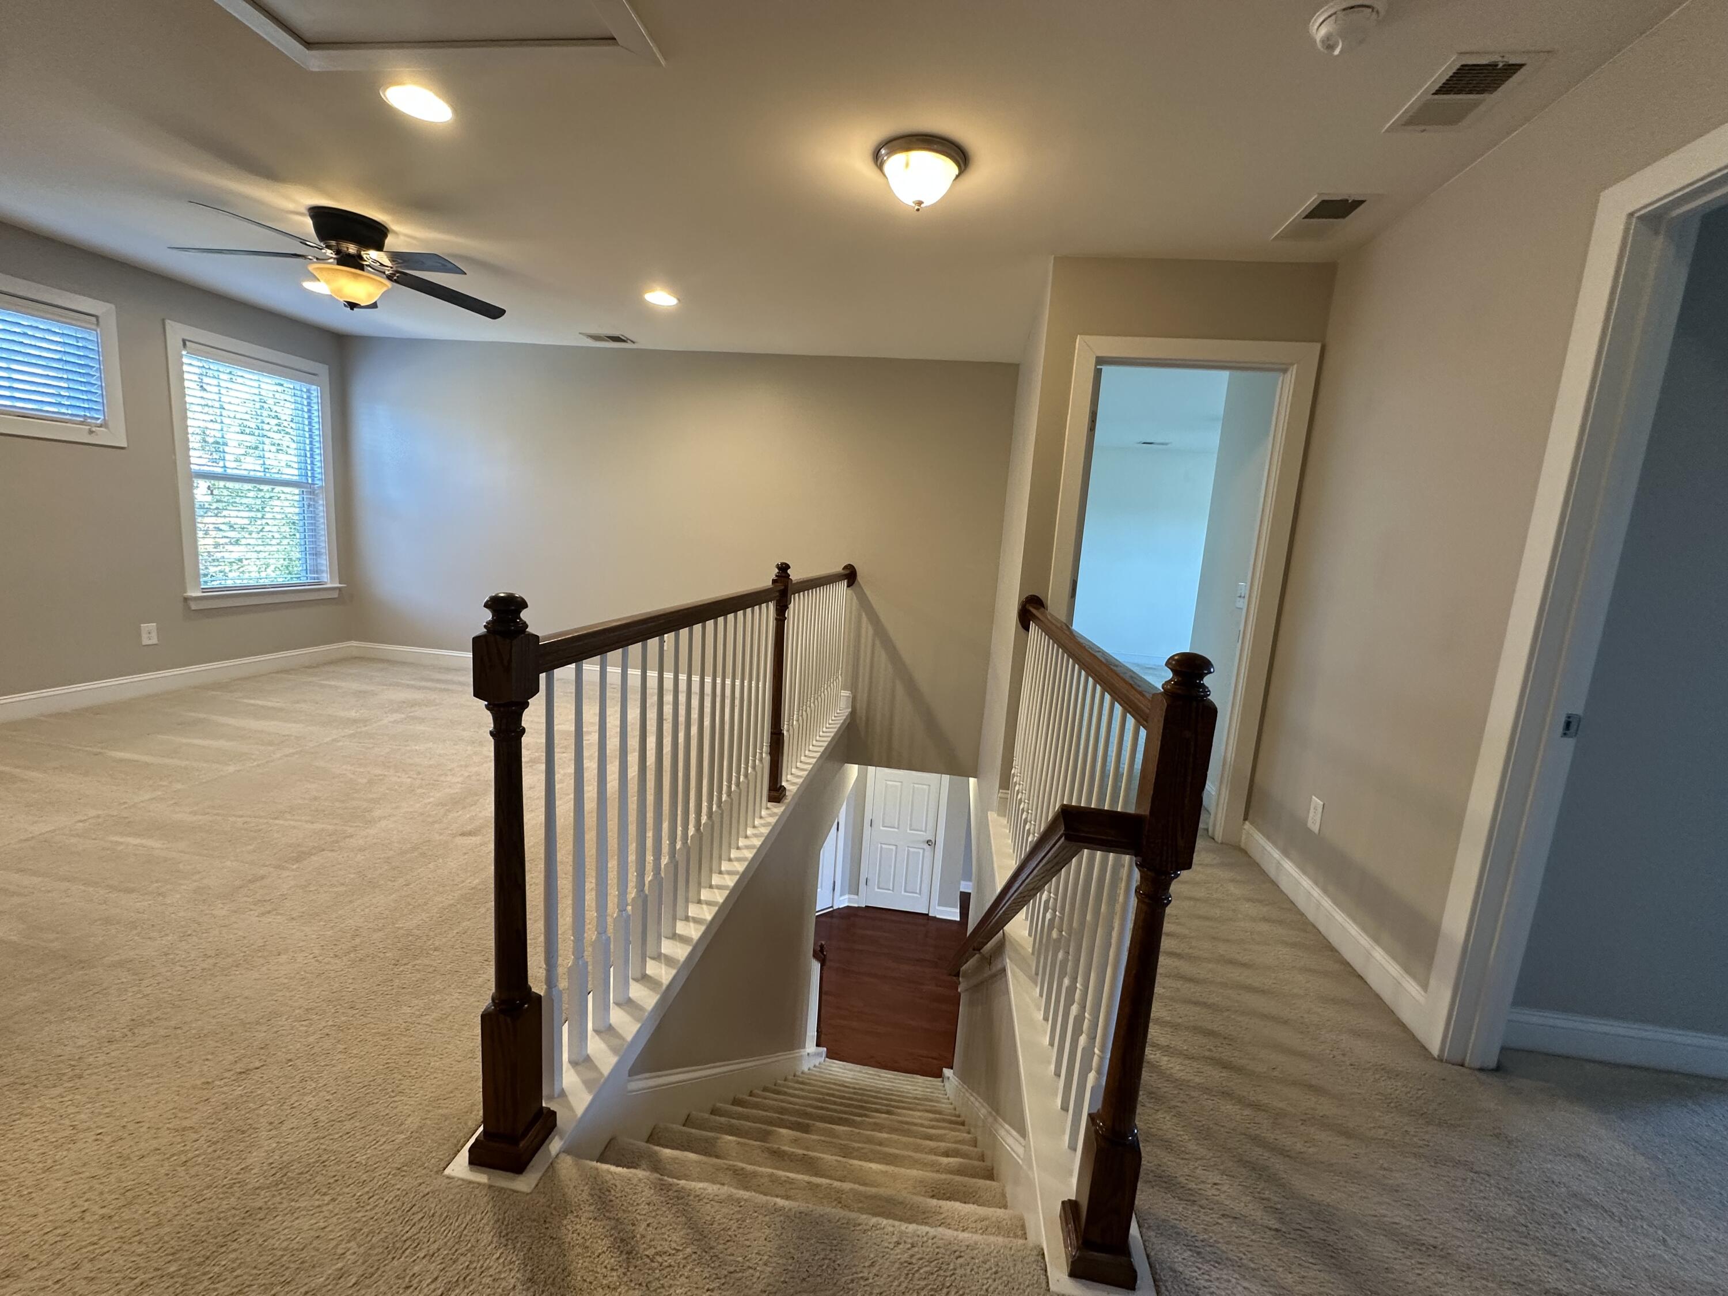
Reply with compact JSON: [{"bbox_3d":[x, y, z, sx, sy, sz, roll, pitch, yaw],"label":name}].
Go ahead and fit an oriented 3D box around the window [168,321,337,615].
[{"bbox_3d":[-4.087,-1.151,4.745,0.104,1.690,1.110,5,9,7],"label":"window"}]

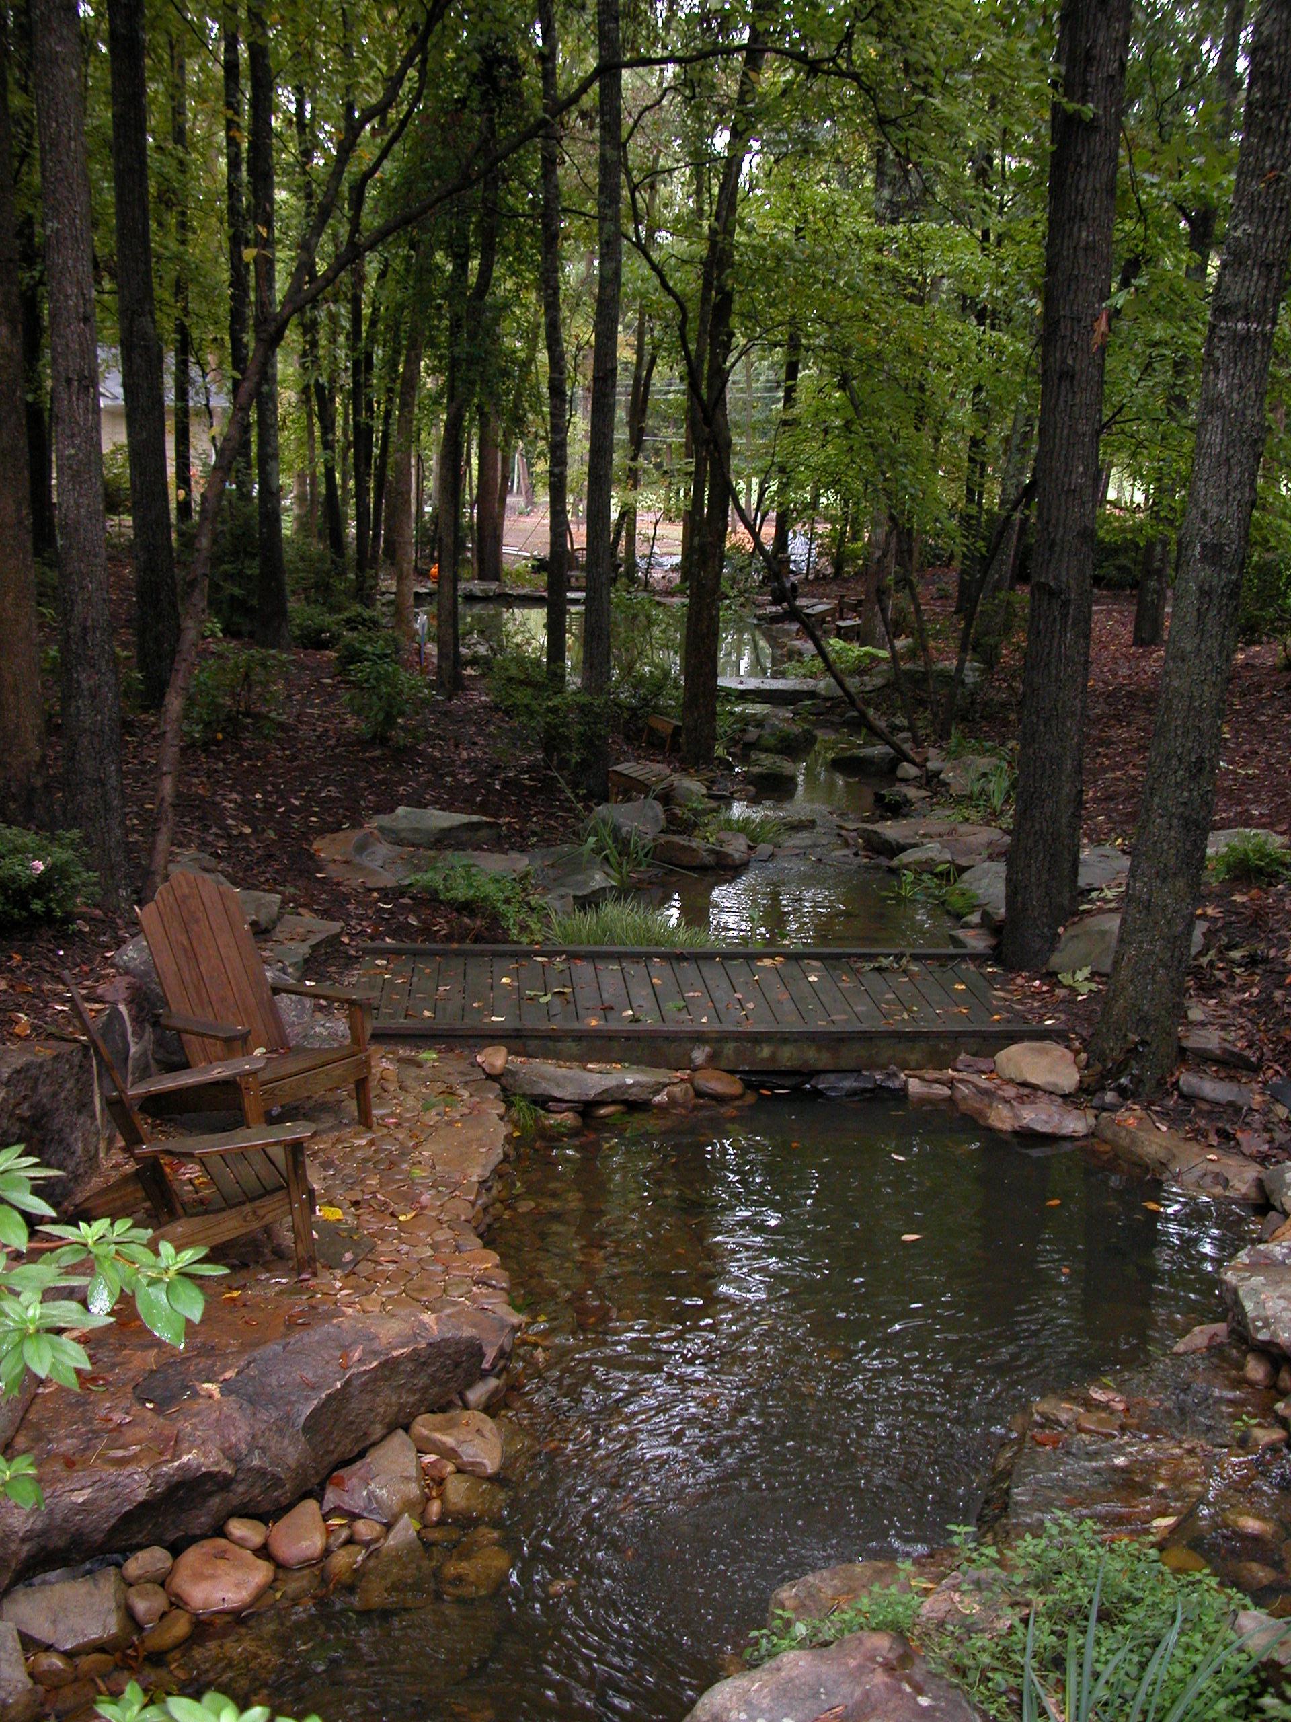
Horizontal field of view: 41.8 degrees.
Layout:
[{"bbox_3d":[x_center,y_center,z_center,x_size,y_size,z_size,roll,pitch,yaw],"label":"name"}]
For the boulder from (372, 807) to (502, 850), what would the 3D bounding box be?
[{"bbox_3d":[-1.418,-0.238,11.586,0.857,0.217,0.463,1,14,-6],"label":"boulder"}]

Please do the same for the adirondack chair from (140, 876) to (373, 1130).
[{"bbox_3d":[-1.670,0.610,7.030,0.840,1.000,0.790,13,17,39],"label":"adirondack chair"}]

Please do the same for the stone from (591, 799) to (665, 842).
[{"bbox_3d":[-0.139,-0.292,12.900,0.540,0.300,0.400,1,14,-5],"label":"stone"}]

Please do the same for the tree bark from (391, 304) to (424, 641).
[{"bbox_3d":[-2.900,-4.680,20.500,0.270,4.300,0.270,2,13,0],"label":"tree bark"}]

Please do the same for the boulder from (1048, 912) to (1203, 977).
[{"bbox_3d":[2.720,0.470,9.600,0.840,0.300,0.500,2,13,0],"label":"boulder"}]

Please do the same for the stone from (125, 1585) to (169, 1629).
[{"bbox_3d":[-1.374,2.057,4.664,0.125,0.100,0.120,1,14,0],"label":"stone"}]

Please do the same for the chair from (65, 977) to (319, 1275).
[{"bbox_3d":[-1.683,0.954,5.996,0.860,0.980,0.770,-5,15,-26],"label":"chair"}]

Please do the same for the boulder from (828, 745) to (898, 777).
[{"bbox_3d":[2.000,-0.910,15.500,0.650,0.290,0.450,2,13,0],"label":"boulder"}]

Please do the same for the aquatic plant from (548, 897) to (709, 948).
[{"bbox_3d":[-0.137,0.395,10.177,0.930,0.380,0.600,1,14,-5],"label":"aquatic plant"}]

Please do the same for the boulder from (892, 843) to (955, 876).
[{"bbox_3d":[2.050,-0.010,12.450,0.470,0.220,0.360,2,13,0],"label":"boulder"}]

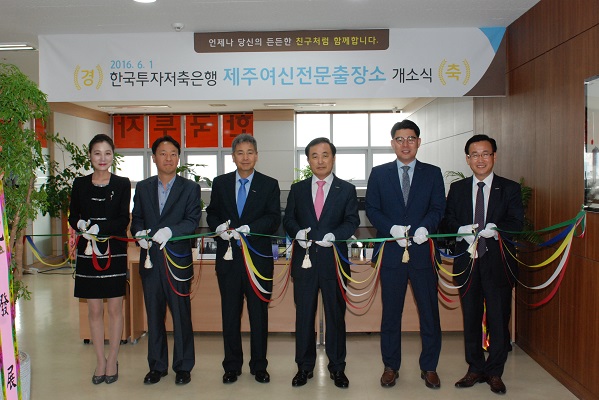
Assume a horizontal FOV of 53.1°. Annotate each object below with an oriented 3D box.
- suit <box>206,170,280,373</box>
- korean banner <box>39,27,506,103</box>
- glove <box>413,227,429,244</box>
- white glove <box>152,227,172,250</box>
[{"bbox_3d":[-0.384,0.504,4.150,0.520,1.410,0.380,0,3,-2],"label":"suit"},{"bbox_3d":[-0.267,-1.195,5.329,4.151,0.604,0.030,0,2,2],"label":"korean banner"},{"bbox_3d":[0.773,0.226,3.820,0.105,0.115,0.130,1,3,21],"label":"glove"},{"bbox_3d":[-0.907,0.255,3.969,0.130,0.150,0.120,0,2,13],"label":"white glove"}]

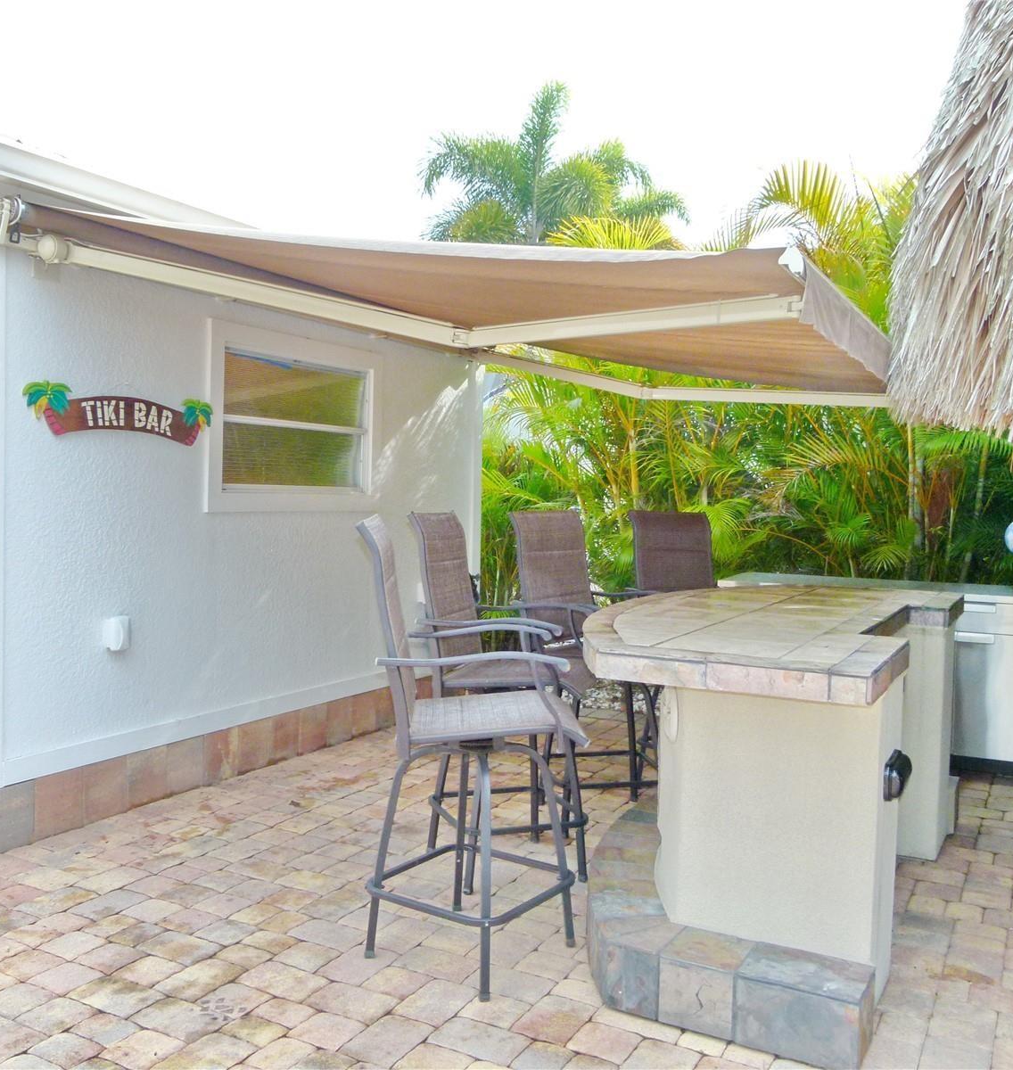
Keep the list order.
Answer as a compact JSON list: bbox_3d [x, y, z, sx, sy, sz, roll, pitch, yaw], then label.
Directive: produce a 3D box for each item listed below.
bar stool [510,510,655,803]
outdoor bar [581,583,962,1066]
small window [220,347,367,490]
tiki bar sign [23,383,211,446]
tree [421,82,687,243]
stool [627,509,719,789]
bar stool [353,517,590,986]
[{"bbox_3d":[0.426,0.555,4.329,0.640,1.280,0.620,2,2,40],"label":"bar stool"},{"bbox_3d":[0.898,0.747,3.646,1.120,0.955,2.520,2,2,28],"label":"outdoor bar"},{"bbox_3d":[-1.052,-0.558,5.236,0.100,0.680,1.120,2,2,28],"label":"small window"},{"bbox_3d":[-1.557,-0.489,4.233,0.025,0.205,0.965,2,2,28],"label":"tiki bar sign"},{"bbox_3d":[0.548,-3.052,15.906,4.100,7.790,4.100,1,2,0],"label":"tree"},{"bbox_3d":[0.936,0.553,4.719,0.620,1.280,0.640,0,2,-24],"label":"stool"},{"bbox_3d":[-0.084,0.586,3.020,0.640,1.280,0.620,1,2,0],"label":"bar stool"}]

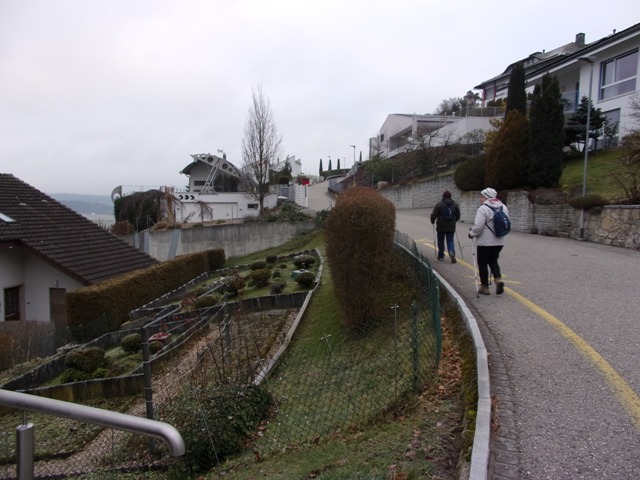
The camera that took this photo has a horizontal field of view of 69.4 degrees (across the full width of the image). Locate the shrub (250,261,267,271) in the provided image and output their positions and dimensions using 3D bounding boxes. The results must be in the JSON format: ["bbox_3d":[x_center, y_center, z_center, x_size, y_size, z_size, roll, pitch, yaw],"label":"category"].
[{"bbox_3d":[-2.147,0.911,16.200,0.570,0.361,0.520,1,4,0],"label":"shrub"}]

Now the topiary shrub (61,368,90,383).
[{"bbox_3d":[-4.355,2.413,8.200,0.500,0.280,0.460,0,5,0],"label":"topiary shrub"}]

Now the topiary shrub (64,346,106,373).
[{"bbox_3d":[-4.465,2.275,8.800,0.800,0.500,0.750,0,5,0],"label":"topiary shrub"}]

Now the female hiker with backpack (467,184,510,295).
[{"bbox_3d":[2.685,0.016,7.300,0.520,1.711,0.580,0,4,-15],"label":"female hiker with backpack"}]

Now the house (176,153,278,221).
[{"bbox_3d":[-10.207,-5.793,51.000,10.800,7.500,9.000,-1,5,-10],"label":"house"}]

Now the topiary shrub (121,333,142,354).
[{"bbox_3d":[-3.823,2.105,9.400,0.460,0.450,0.460,0,5,0],"label":"topiary shrub"}]

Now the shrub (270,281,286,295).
[{"bbox_3d":[-1.167,1.336,13.000,0.450,0.410,0.430,0,5,0],"label":"shrub"}]

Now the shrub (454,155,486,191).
[{"bbox_3d":[7.024,-3.140,21.500,1.600,1.661,1.500,1,4,0],"label":"shrub"}]

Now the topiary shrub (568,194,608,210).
[{"bbox_3d":[8.830,-1.233,15.200,1.300,0.525,0.900,1,4,0],"label":"topiary shrub"}]

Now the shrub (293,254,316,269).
[{"bbox_3d":[-0.520,0.738,15.500,0.800,0.440,0.750,1,4,0],"label":"shrub"}]

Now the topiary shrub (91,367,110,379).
[{"bbox_3d":[-3.946,2.393,8.300,0.340,0.214,0.320,1,4,0],"label":"topiary shrub"}]

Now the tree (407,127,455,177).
[{"bbox_3d":[6.694,-5.361,28.000,3.000,2.995,2.800,1,4,0],"label":"tree"}]

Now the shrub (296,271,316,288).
[{"bbox_3d":[-0.430,1.171,13.700,0.660,0.540,0.660,0,5,0],"label":"shrub"}]

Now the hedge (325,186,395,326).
[{"bbox_3d":[0.719,0.293,8.200,1.280,2.500,1.400,0,5,0],"label":"hedge"}]

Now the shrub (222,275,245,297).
[{"bbox_3d":[-2.283,1.208,12.200,0.570,0.558,0.550,1,4,0],"label":"shrub"}]

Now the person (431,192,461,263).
[{"bbox_3d":[3.095,-0.333,11.400,0.720,1.760,0.500,0,5,0],"label":"person"}]

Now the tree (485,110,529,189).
[{"bbox_3d":[9.886,-4.797,24.500,2.300,4.200,2.300,0,5,0],"label":"tree"}]

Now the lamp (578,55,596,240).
[{"bbox_3d":[8.713,-3.057,15.400,0.550,6.050,0.200,1,4,-5],"label":"lamp"}]

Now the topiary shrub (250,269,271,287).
[{"bbox_3d":[-1.789,1.158,13.900,0.610,0.600,0.610,0,5,0],"label":"topiary shrub"}]

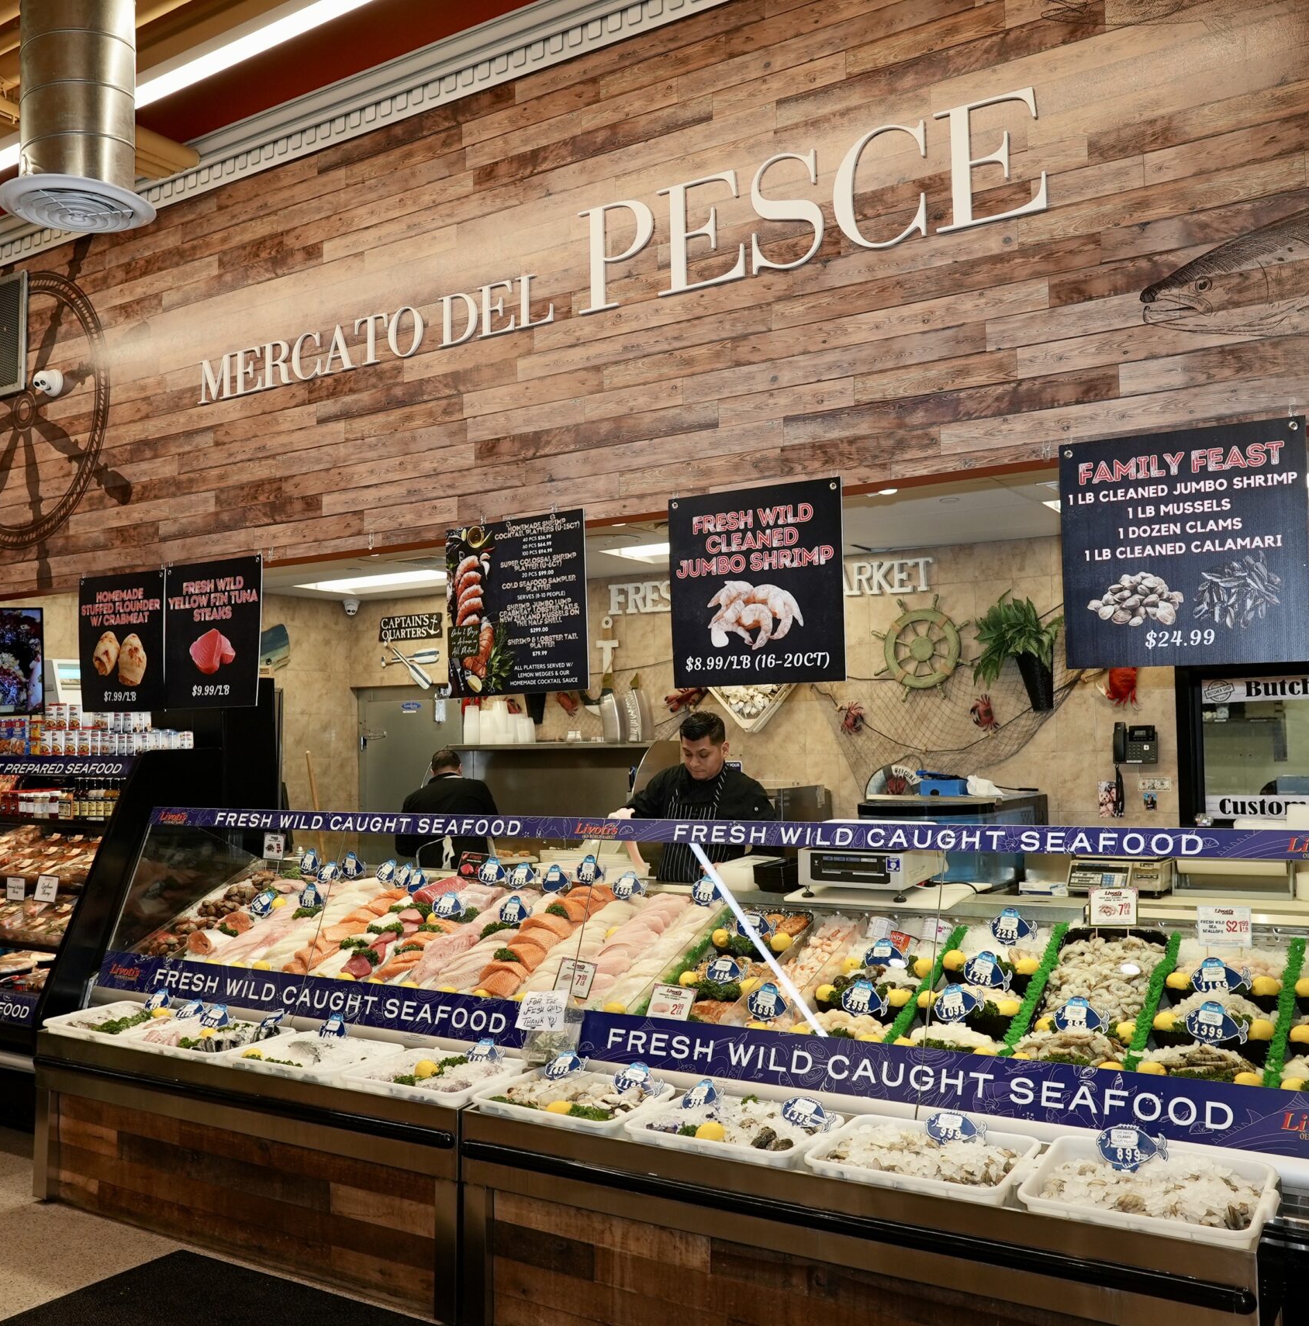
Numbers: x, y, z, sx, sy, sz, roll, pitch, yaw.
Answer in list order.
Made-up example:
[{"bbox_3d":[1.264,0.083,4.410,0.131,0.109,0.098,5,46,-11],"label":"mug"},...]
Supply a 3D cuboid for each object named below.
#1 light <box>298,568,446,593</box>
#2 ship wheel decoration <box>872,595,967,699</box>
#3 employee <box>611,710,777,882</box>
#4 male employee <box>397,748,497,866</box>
[{"bbox_3d":[-1.658,-0.529,8.316,1.220,0.080,0.600,-3,-5,33],"label":"light"},{"bbox_3d":[1.385,-0.087,6.971,0.550,0.550,0.060,-3,-5,33],"label":"ship wheel decoration"},{"bbox_3d":[0.154,1.080,4.931,0.620,1.775,0.460,-3,-5,28],"label":"employee"},{"bbox_3d":[-1.093,1.314,7.197,0.540,1.670,0.460,-1,-4,8],"label":"male employee"}]

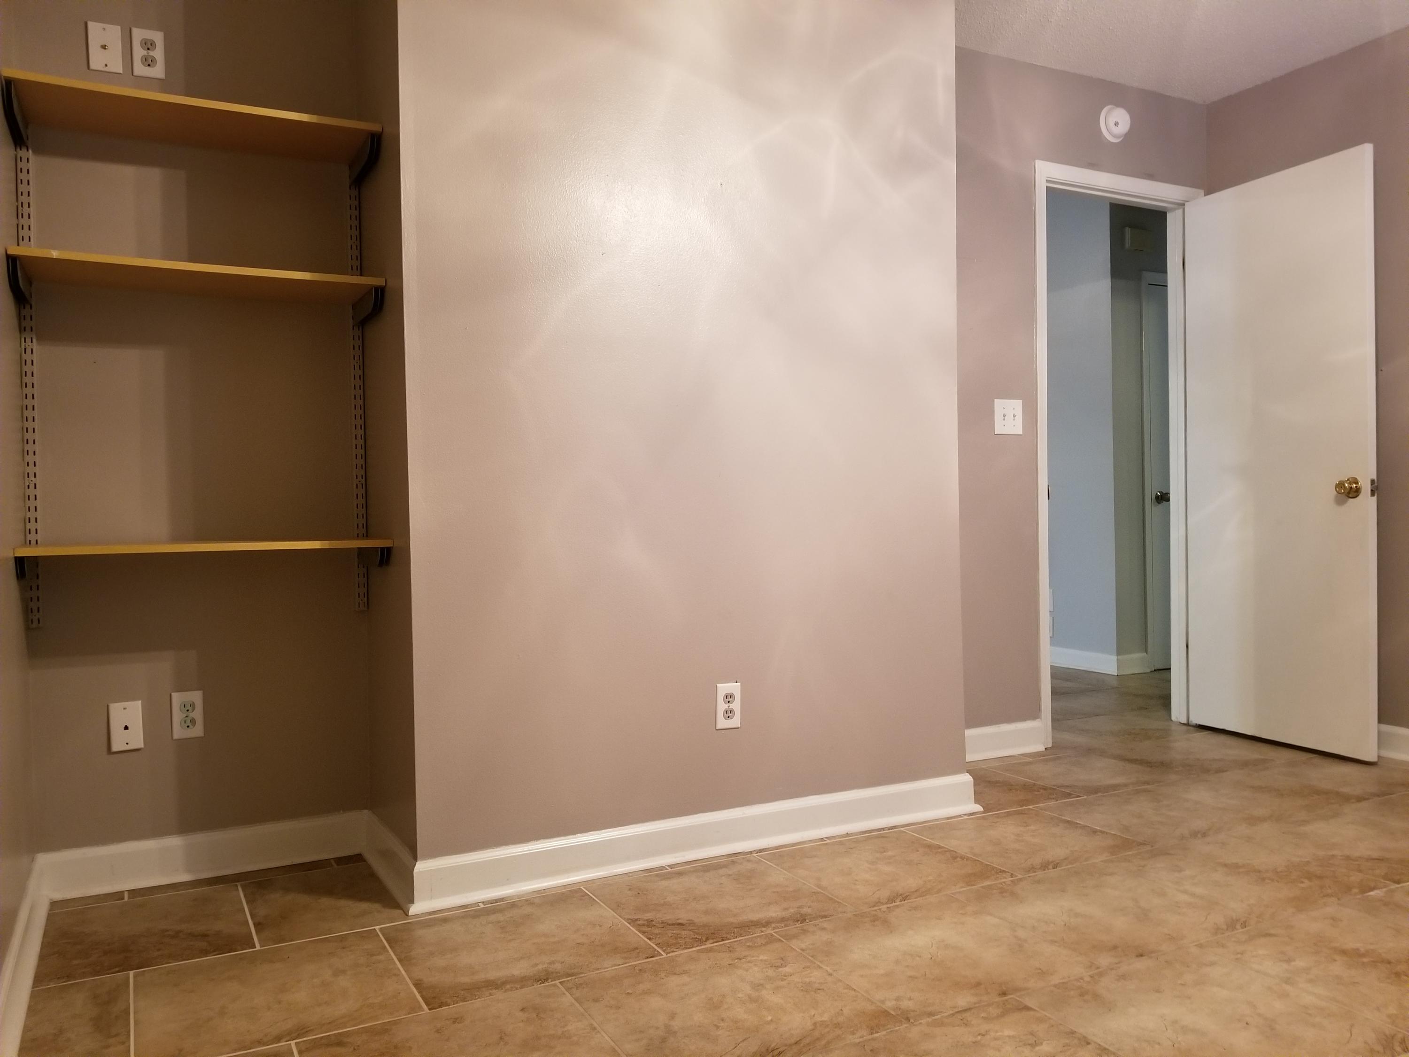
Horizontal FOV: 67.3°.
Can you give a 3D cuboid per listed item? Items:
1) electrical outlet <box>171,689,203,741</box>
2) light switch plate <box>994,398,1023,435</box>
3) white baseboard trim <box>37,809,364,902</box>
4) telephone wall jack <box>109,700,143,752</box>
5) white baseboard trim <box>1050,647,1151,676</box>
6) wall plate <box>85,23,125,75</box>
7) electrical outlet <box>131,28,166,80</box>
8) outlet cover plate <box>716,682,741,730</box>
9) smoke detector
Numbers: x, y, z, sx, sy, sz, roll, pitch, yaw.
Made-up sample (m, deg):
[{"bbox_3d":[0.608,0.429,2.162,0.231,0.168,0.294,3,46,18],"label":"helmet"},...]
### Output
[{"bbox_3d":[-1.264,0.457,2.589,0.070,0.114,0.010,-1,1,-27],"label":"electrical outlet"},{"bbox_3d":[1.085,-0.398,3.774,0.125,0.124,0.015,-1,1,-27],"label":"light switch plate"},{"bbox_3d":[-1.211,0.804,2.614,0.746,0.108,0.018,-1,1,-27],"label":"white baseboard trim"},{"bbox_3d":[-1.374,0.471,2.515,0.070,0.114,0.009,-1,1,-28],"label":"telephone wall jack"},{"bbox_3d":[2.143,0.712,5.772,0.254,0.105,0.516,-1,1,-27],"label":"white baseboard trim"},{"bbox_3d":[-1.416,-1.136,2.502,0.070,0.114,0.011,-1,1,-27],"label":"wall plate"},{"bbox_3d":[-1.336,-1.140,2.543,0.070,0.114,0.010,-1,1,-27],"label":"electrical outlet"},{"bbox_3d":[0.062,0.457,2.719,0.070,0.115,0.010,-1,1,-27],"label":"outlet cover plate"},{"bbox_3d":[1.560,-1.531,3.993,0.134,0.134,0.045,-1,1,-27],"label":"smoke detector"}]

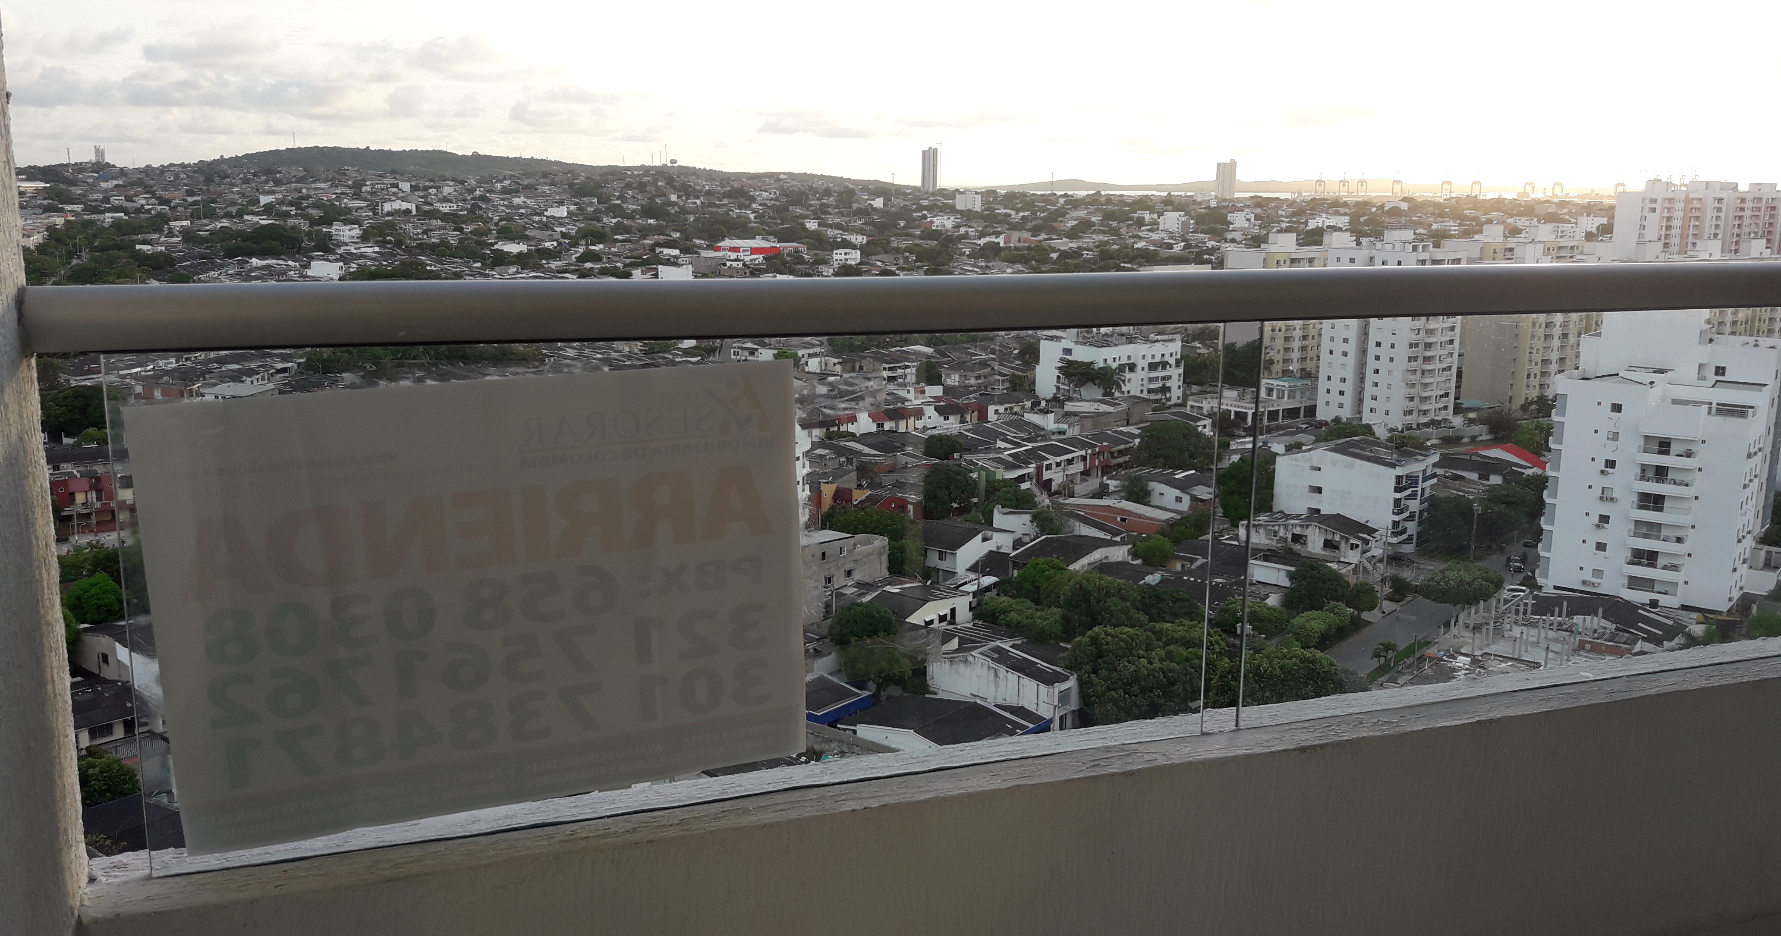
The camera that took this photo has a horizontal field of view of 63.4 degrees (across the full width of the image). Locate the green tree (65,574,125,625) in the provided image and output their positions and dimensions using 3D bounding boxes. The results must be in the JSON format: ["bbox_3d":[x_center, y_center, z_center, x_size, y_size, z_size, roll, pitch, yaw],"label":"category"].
[{"bbox_3d":[-75.330,13.400,137.080,5.700,6.500,5.700,0,11,0],"label":"green tree"}]

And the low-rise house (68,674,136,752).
[{"bbox_3d":[-63.980,20.080,114.820,7.500,4.200,7.500,-9,15,-40],"label":"low-rise house"}]

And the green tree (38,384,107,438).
[{"bbox_3d":[-131.200,-9.270,231.980,12.500,8.700,11.000,-6,13,-29],"label":"green tree"}]

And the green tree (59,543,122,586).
[{"bbox_3d":[-82.840,10.970,150.380,7.000,6.000,6.500,0,11,0],"label":"green tree"}]

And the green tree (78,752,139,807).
[{"bbox_3d":[-51.530,20.930,94.770,4.800,4.800,4.500,-6,13,-29],"label":"green tree"}]

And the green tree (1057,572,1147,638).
[{"bbox_3d":[20.830,13.850,141.860,8.910,7.840,8.640,2,11,9],"label":"green tree"}]

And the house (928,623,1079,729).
[{"bbox_3d":[10.350,19.210,129.280,4.200,6.000,17.000,-8,14,-35],"label":"house"}]

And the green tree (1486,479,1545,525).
[{"bbox_3d":[75.050,5.060,173.320,7.000,7.300,6.600,6,12,23],"label":"green tree"}]

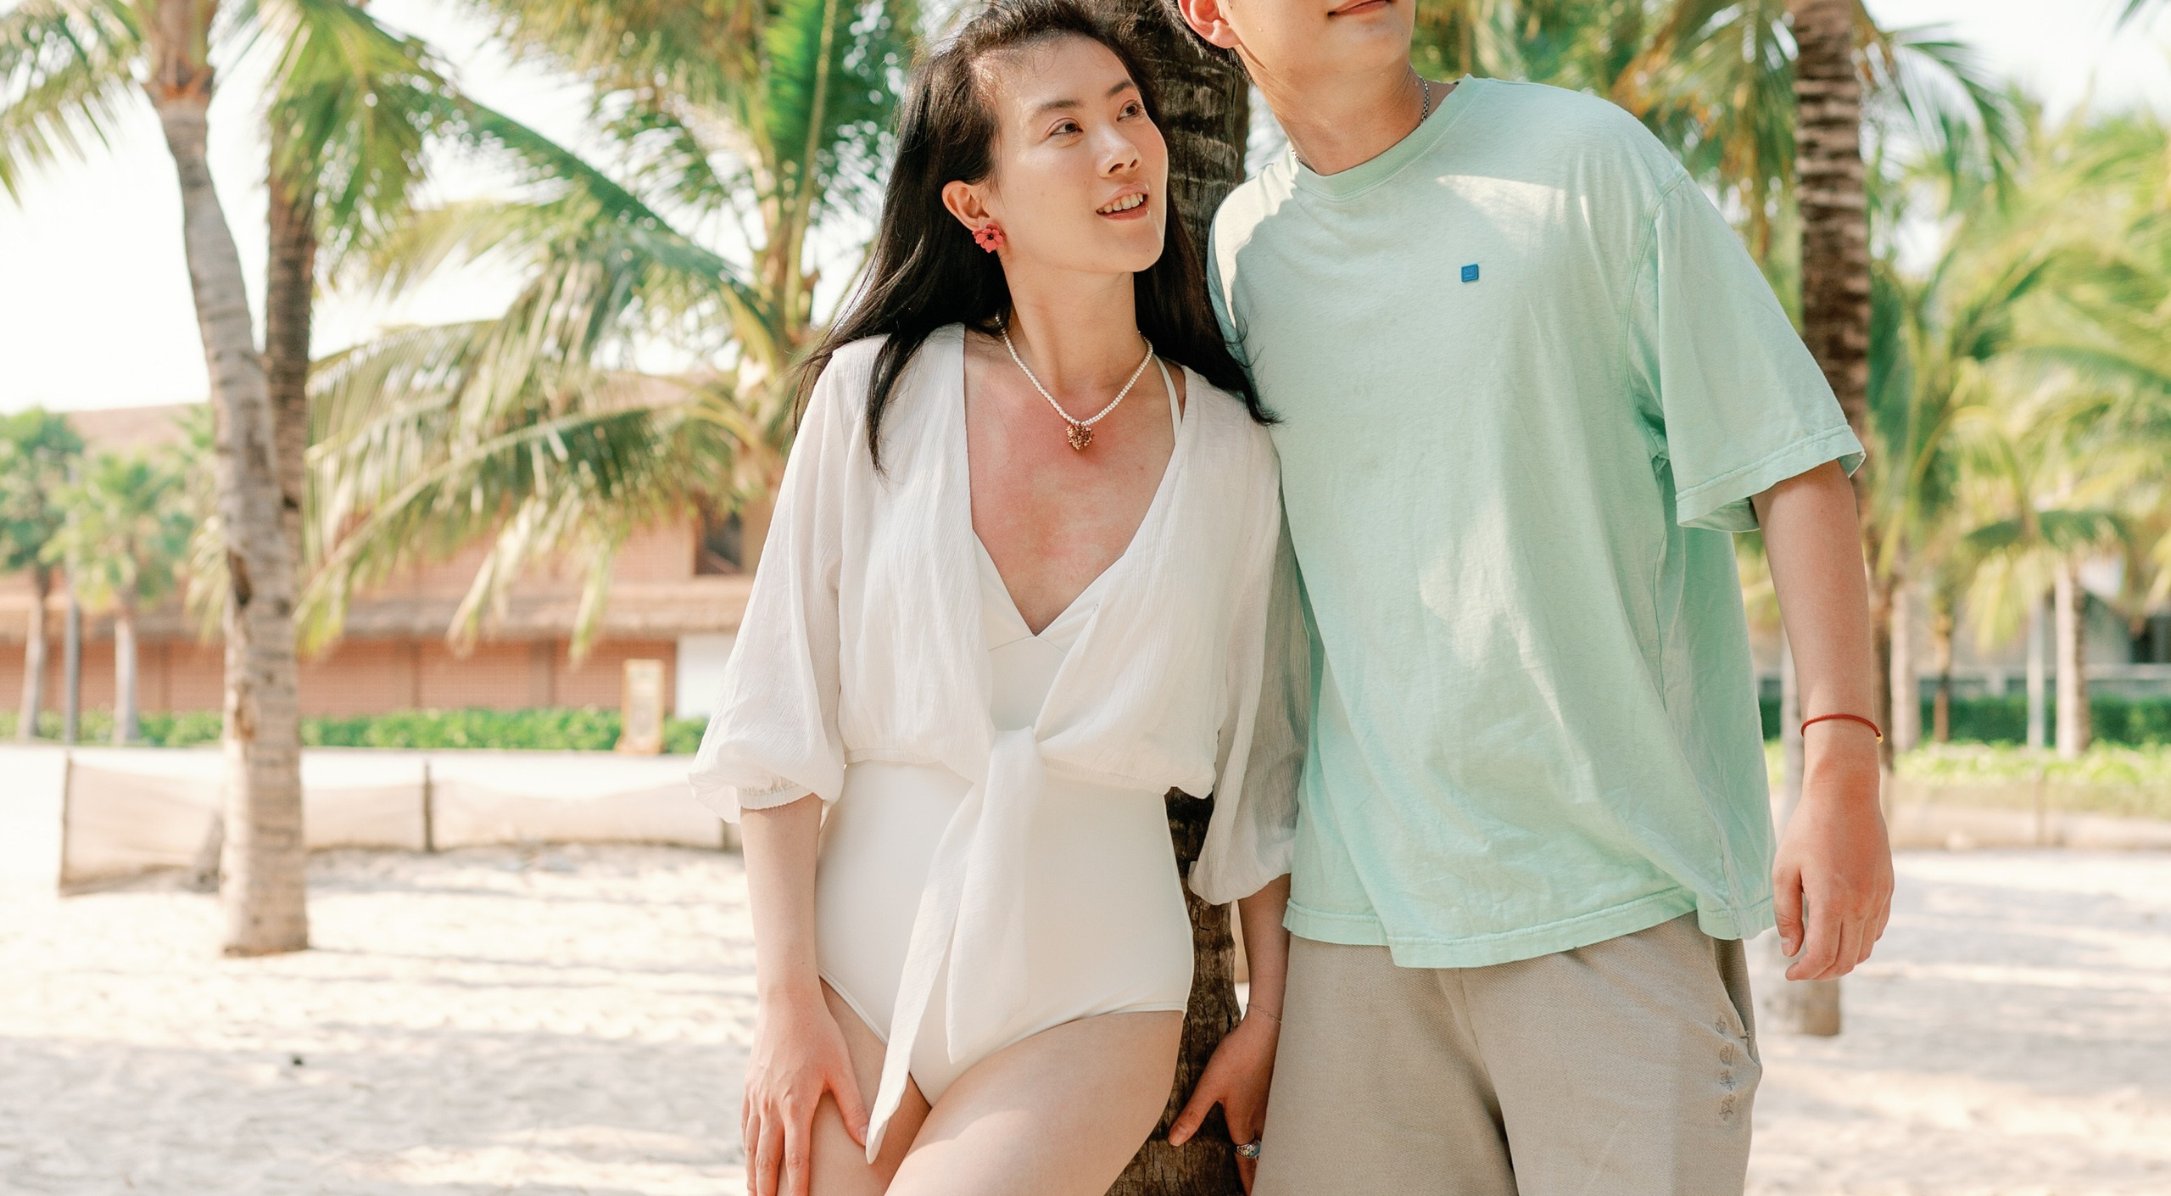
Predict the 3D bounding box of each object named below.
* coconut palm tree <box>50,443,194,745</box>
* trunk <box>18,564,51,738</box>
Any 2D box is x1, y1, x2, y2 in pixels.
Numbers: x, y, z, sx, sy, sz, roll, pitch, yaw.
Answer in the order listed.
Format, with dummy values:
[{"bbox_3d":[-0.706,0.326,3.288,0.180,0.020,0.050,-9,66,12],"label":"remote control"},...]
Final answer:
[{"bbox_3d":[-12.760,-0.100,42.000,2.100,4.000,2.100,0,-1,0],"label":"coconut palm tree"},{"bbox_3d":[-13.960,0.690,42.000,0.420,2.300,0.340,0,-1,0],"label":"trunk"}]

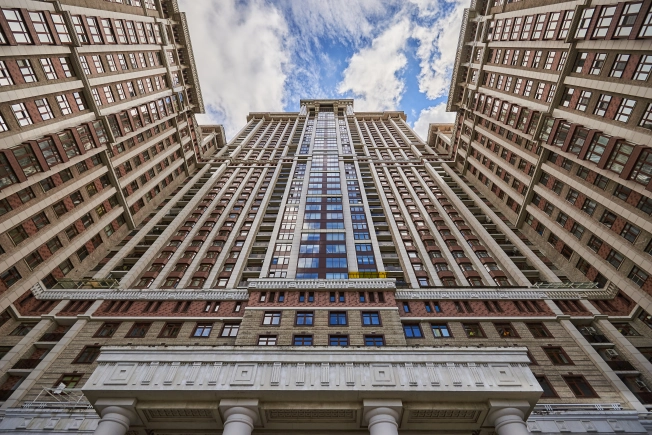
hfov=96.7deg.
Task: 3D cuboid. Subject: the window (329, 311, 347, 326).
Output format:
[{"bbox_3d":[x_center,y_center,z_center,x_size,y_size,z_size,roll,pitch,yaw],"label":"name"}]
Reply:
[{"bbox_3d":[1.511,12.075,34.447,2.150,2.120,0.220,0,-59,0],"label":"window"}]

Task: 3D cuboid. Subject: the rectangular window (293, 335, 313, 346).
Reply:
[{"bbox_3d":[-2.339,12.852,29.459,1.955,2.047,0.200,0,-59,1],"label":"rectangular window"}]

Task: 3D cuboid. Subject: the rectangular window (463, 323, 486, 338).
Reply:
[{"bbox_3d":[16.828,12.865,32.920,1.966,1.977,0.200,0,-59,1],"label":"rectangular window"}]

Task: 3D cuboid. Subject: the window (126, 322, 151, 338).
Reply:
[{"bbox_3d":[-21.381,12.985,33.287,2.002,1.988,0.200,0,-59,1],"label":"window"}]

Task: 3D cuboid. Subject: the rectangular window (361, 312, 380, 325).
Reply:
[{"bbox_3d":[5.071,11.247,32.035,1.882,2.059,0.200,0,-59,1],"label":"rectangular window"}]

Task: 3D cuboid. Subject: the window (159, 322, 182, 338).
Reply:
[{"bbox_3d":[-17.716,12.968,33.260,1.980,2.002,0.200,0,-59,1],"label":"window"}]

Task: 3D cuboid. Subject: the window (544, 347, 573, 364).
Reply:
[{"bbox_3d":[25.932,15.522,32.374,2.150,2.120,0.220,0,-59,0],"label":"window"}]

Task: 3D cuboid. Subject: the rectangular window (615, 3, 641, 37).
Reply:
[{"bbox_3d":[34.996,-22.826,33.604,0.250,2.250,3.300,-2,-59,1],"label":"rectangular window"}]

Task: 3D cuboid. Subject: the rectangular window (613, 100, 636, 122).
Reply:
[{"bbox_3d":[36.599,-13.057,35.456,0.220,1.900,2.500,-2,-59,1],"label":"rectangular window"}]

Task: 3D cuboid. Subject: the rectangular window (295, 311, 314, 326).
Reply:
[{"bbox_3d":[-2.529,12.079,34.460,2.150,2.120,0.220,0,-59,0],"label":"rectangular window"}]

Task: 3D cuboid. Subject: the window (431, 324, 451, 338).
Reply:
[{"bbox_3d":[14.133,13.827,35.253,2.150,2.120,0.220,0,-59,0],"label":"window"}]

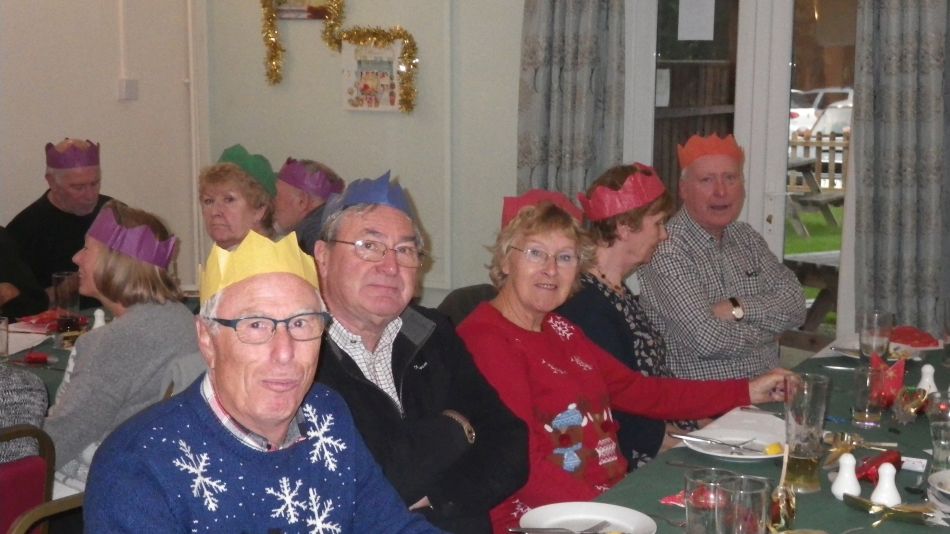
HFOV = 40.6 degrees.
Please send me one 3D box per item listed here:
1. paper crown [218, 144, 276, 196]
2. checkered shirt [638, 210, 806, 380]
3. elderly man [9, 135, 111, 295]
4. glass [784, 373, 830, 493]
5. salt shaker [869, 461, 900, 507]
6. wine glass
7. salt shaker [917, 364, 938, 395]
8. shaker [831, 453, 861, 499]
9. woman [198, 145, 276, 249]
[{"bbox_3d":[-0.609,-0.260,3.500,0.165,0.110,0.175,24,-9,11],"label":"paper crown"},{"bbox_3d":[0.650,0.113,3.369,0.470,0.530,0.310,-2,9,-17],"label":"checkered shirt"},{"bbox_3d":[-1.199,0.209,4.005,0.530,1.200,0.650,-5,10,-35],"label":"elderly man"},{"bbox_3d":[0.585,0.295,2.268,0.078,0.195,0.078,0,8,0],"label":"glass"},{"bbox_3d":[0.704,0.368,2.192,0.050,0.074,0.050,0,8,0],"label":"salt shaker"},{"bbox_3d":[1.068,0.175,3.417,0.083,0.110,0.083,0,8,0],"label":"wine glass"},{"bbox_3d":[1.033,0.264,2.922,0.050,0.075,0.050,0,8,0],"label":"salt shaker"},{"bbox_3d":[0.647,0.361,2.230,0.050,0.075,0.050,0,8,0],"label":"shaker"},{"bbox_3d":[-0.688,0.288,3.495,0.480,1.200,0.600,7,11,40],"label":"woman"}]

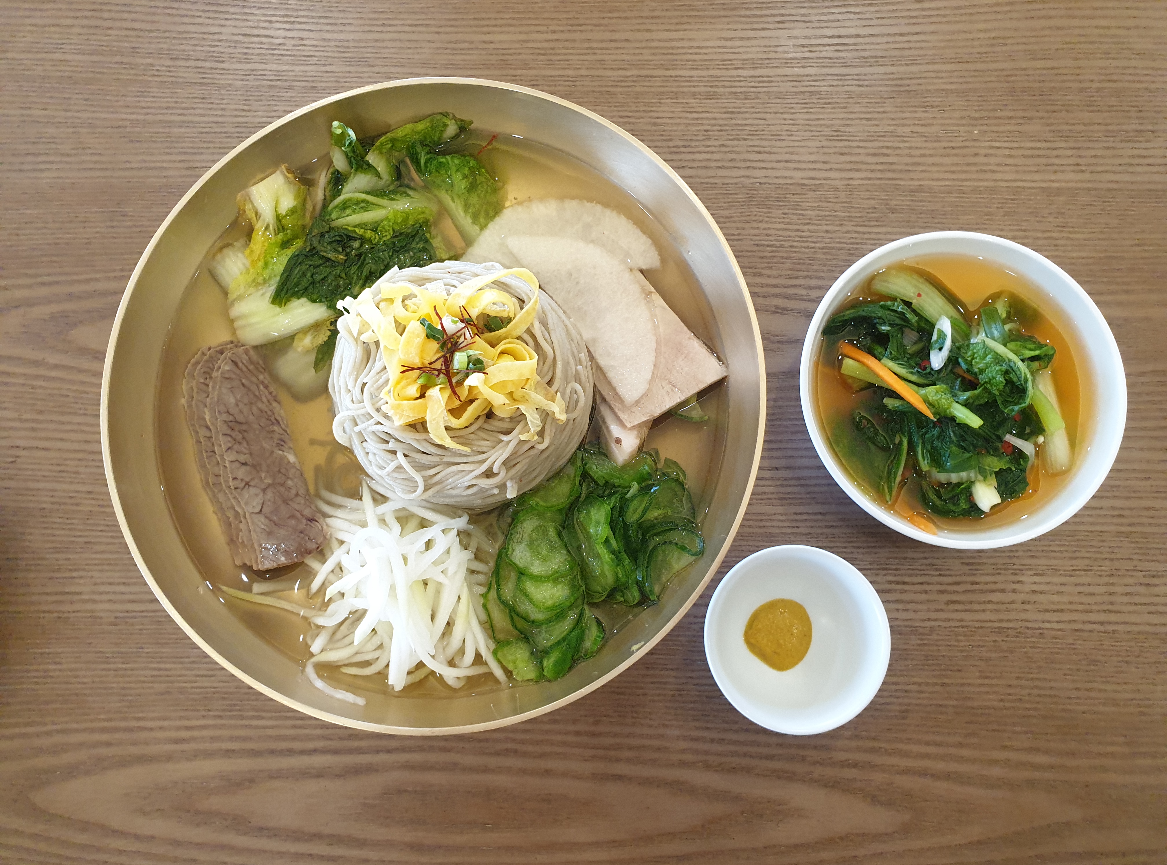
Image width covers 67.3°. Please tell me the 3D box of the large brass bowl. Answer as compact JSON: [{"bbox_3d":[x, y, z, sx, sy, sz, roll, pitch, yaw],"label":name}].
[{"bbox_3d":[-0.053,-0.010,0.351,0.238,0.078,0.238,0,81,1],"label":"large brass bowl"}]

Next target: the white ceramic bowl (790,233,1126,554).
[{"bbox_3d":[0.145,-0.014,0.360,0.123,0.053,0.123,0,81,1],"label":"white ceramic bowl"}]

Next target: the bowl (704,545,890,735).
[{"bbox_3d":[0.083,0.082,0.356,0.072,0.034,0.072,0,81,1],"label":"bowl"}]

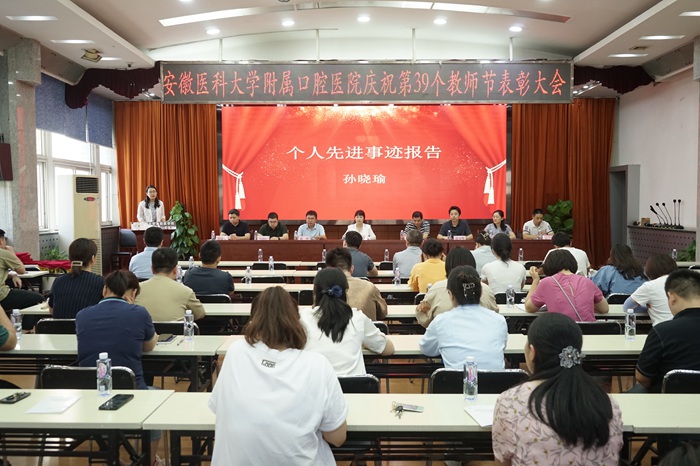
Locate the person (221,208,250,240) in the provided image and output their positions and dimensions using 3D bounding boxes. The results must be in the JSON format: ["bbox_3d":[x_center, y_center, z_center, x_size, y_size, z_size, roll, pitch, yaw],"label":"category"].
[{"bbox_3d":[-1.963,0.218,9.997,0.500,1.240,0.720,0,3,1],"label":"person"}]

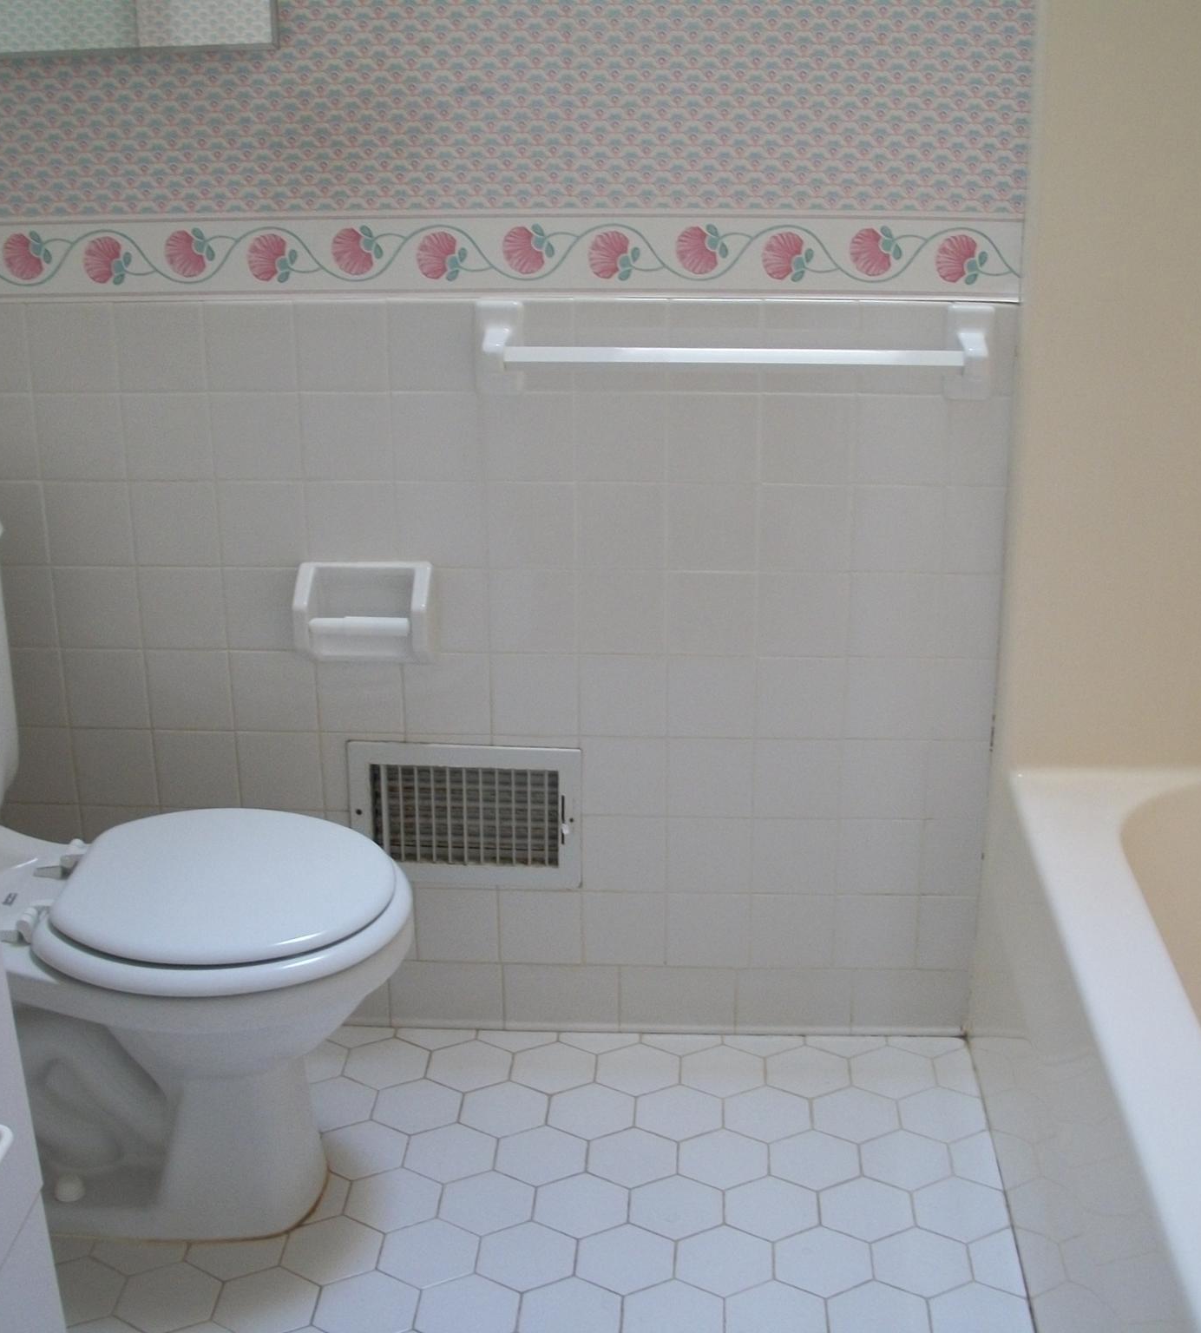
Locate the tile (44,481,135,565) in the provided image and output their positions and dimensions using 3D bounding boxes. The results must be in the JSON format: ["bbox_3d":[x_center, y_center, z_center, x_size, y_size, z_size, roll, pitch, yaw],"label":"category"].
[{"bbox_3d":[-0.625,-0.174,2.204,0.107,0.107,0.009,1,20,3],"label":"tile"}]

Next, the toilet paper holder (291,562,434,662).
[{"bbox_3d":[-0.289,-0.054,2.201,0.163,0.130,0.072,1,20,4],"label":"toilet paper holder"}]

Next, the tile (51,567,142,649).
[{"bbox_3d":[-0.624,-0.076,2.237,0.108,0.108,0.009,1,20,3],"label":"tile"}]

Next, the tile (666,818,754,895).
[{"bbox_3d":[0.140,0.242,2.305,0.108,0.108,0.009,1,20,3],"label":"tile"}]

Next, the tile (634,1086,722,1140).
[{"bbox_3d":[0.098,0.557,2.228,0.108,0.009,0.125,0,21,3],"label":"tile"}]

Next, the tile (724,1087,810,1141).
[{"bbox_3d":[0.206,0.557,2.223,0.108,0.009,0.125,0,21,3],"label":"tile"}]

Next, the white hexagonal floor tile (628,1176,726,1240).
[{"bbox_3d":[0.087,0.620,2.045,0.108,0.010,0.125,1,20,4],"label":"white hexagonal floor tile"}]

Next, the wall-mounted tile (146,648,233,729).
[{"bbox_3d":[-0.516,0.030,2.267,0.108,0.108,0.009,1,21,3],"label":"wall-mounted tile"}]

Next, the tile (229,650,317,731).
[{"bbox_3d":[-0.408,0.032,2.281,0.108,0.107,0.009,1,20,4],"label":"tile"}]

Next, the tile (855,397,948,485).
[{"bbox_3d":[0.352,-0.265,2.109,0.108,0.108,0.009,1,20,3],"label":"tile"}]

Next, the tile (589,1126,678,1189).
[{"bbox_3d":[0.038,0.589,2.143,0.108,0.009,0.125,0,21,3],"label":"tile"}]

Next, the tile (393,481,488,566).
[{"bbox_3d":[-0.193,-0.173,2.178,0.108,0.108,0.009,1,20,3],"label":"tile"}]

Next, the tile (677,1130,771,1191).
[{"bbox_3d":[0.147,0.590,2.137,0.108,0.009,0.125,0,21,3],"label":"tile"}]

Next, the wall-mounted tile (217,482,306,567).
[{"bbox_3d":[-0.408,-0.172,2.191,0.107,0.107,0.009,1,20,3],"label":"wall-mounted tile"}]

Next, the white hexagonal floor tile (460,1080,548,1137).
[{"bbox_3d":[-0.121,0.554,2.236,0.108,0.010,0.125,1,20,4],"label":"white hexagonal floor tile"}]

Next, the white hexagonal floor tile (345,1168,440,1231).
[{"bbox_3d":[-0.236,0.618,2.072,0.108,0.009,0.125,1,20,3],"label":"white hexagonal floor tile"}]

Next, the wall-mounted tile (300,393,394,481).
[{"bbox_3d":[-0.303,-0.275,2.163,0.108,0.107,0.009,1,20,4],"label":"wall-mounted tile"}]

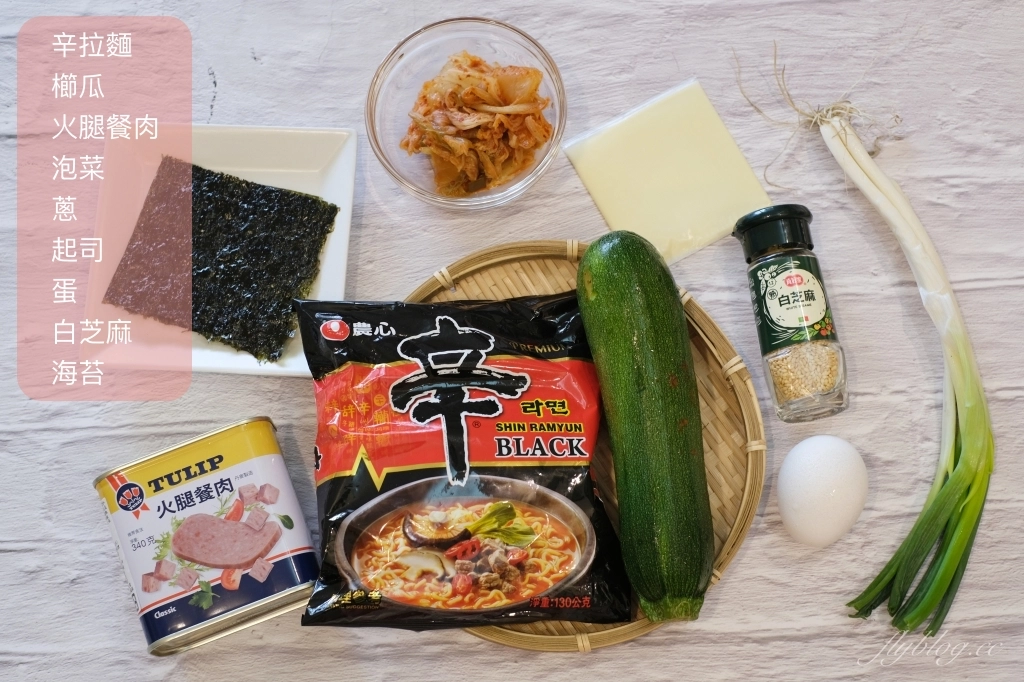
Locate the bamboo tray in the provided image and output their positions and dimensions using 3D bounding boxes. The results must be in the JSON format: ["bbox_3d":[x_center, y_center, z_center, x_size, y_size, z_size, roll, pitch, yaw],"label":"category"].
[{"bbox_3d":[0.022,0.051,0.774,0.214,0.026,0.214,0,75,1],"label":"bamboo tray"}]

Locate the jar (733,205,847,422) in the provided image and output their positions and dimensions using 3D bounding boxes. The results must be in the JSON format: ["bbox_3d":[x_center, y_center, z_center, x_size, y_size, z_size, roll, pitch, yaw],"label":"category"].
[{"bbox_3d":[0.144,-0.014,0.780,0.042,0.042,0.109,-6,75,-1],"label":"jar"}]

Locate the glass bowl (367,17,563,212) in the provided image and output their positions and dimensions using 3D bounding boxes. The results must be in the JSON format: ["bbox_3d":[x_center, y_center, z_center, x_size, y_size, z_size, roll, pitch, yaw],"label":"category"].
[{"bbox_3d":[-0.023,-0.113,0.806,0.104,0.048,0.104,0,75,1],"label":"glass bowl"}]

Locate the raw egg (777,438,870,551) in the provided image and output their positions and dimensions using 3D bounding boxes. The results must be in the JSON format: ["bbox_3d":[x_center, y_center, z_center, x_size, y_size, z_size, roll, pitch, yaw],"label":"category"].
[{"bbox_3d":[0.156,0.075,0.755,0.045,0.045,0.057,1,76,1],"label":"raw egg"}]

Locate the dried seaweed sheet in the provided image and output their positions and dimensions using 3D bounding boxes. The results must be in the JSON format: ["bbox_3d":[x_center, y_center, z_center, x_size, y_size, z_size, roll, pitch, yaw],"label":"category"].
[{"bbox_3d":[-0.161,-0.047,0.834,0.103,0.010,0.092,18,76,4],"label":"dried seaweed sheet"}]

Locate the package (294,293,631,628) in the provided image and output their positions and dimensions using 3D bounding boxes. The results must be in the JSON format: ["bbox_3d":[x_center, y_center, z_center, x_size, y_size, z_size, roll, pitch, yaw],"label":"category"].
[{"bbox_3d":[-0.024,0.059,0.749,0.157,0.037,0.162,-2,75,0],"label":"package"}]

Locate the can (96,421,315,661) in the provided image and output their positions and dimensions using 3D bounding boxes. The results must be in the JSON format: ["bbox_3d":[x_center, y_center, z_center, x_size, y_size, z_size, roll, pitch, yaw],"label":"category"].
[{"bbox_3d":[-0.152,0.099,0.750,0.095,0.054,0.087,-18,76,-4],"label":"can"}]

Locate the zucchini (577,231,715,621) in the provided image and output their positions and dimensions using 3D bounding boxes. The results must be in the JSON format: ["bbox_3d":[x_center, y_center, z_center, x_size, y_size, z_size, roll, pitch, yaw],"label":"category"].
[{"bbox_3d":[0.066,0.039,0.742,0.054,0.053,0.195,-7,75,-1],"label":"zucchini"}]

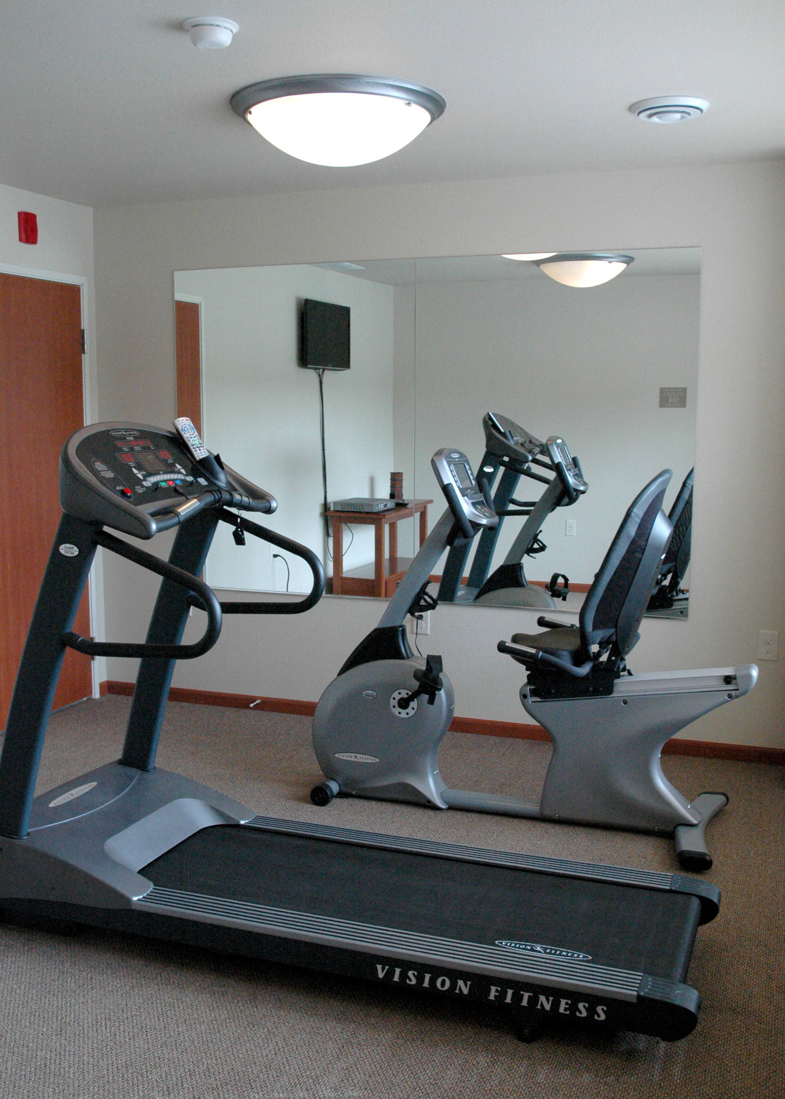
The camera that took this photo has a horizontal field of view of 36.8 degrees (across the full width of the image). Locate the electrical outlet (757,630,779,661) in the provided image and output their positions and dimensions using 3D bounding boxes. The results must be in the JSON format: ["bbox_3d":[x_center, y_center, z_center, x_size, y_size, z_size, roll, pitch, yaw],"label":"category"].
[{"bbox_3d":[1.538,0.397,4.825,0.073,0.118,0.009,3,8,21],"label":"electrical outlet"}]

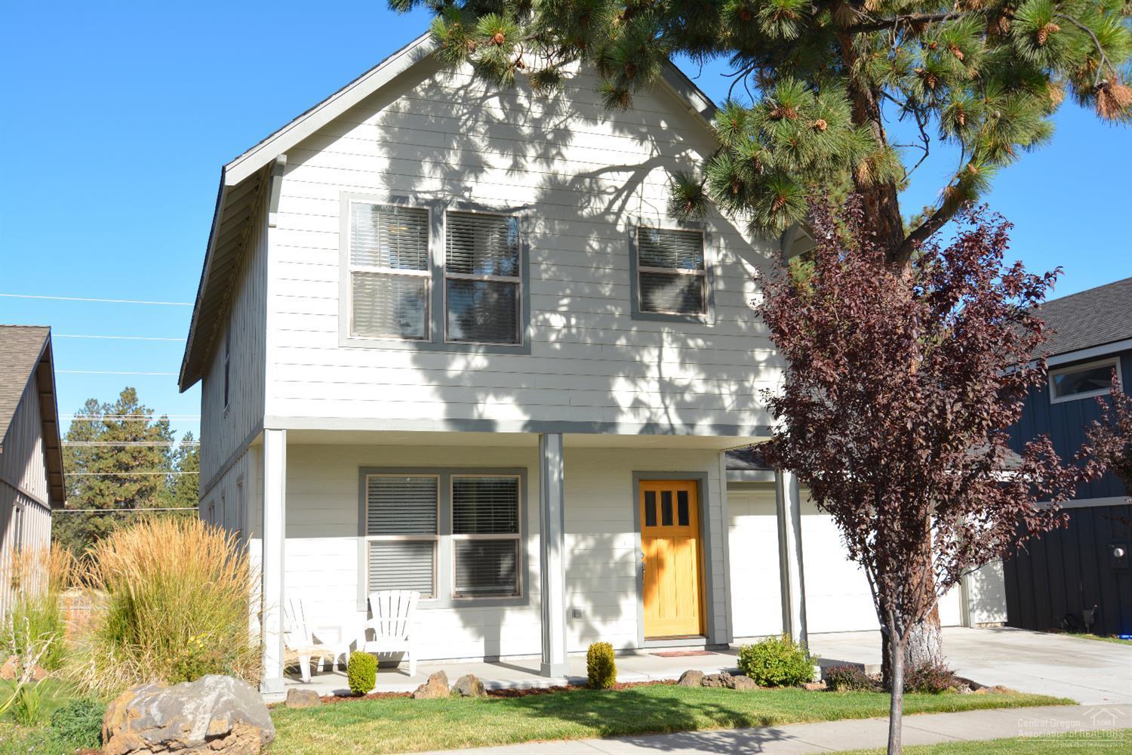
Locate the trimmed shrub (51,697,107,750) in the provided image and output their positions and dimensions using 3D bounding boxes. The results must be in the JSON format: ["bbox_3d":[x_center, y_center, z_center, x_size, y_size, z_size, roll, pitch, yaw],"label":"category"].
[{"bbox_3d":[-3.955,2.805,9.223,0.481,0.380,0.481,2,-9,-20],"label":"trimmed shrub"}]

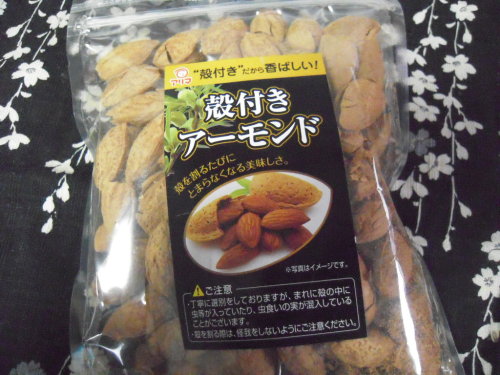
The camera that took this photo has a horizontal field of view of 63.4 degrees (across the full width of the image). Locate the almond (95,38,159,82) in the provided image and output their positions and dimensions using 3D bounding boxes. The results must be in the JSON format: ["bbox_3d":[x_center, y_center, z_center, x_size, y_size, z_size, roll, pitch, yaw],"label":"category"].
[{"bbox_3d":[-0.067,-0.072,0.223,0.038,0.016,0.018,-29,80,-4],"label":"almond"}]

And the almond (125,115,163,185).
[{"bbox_3d":[-0.054,-0.022,0.221,0.018,0.015,0.044,23,75,8],"label":"almond"}]

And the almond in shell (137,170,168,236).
[{"bbox_3d":[-0.047,0.009,0.215,0.019,0.015,0.036,10,74,4],"label":"almond in shell"}]

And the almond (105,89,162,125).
[{"bbox_3d":[-0.060,-0.045,0.216,0.035,0.016,0.015,-25,80,-3],"label":"almond"}]

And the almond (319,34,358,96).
[{"bbox_3d":[0.048,-0.066,0.217,0.021,0.016,0.037,-4,80,1],"label":"almond"}]

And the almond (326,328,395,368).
[{"bbox_3d":[0.054,0.077,0.192,0.032,0.017,0.017,-4,80,1],"label":"almond"}]

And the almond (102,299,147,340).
[{"bbox_3d":[-0.064,0.071,0.213,0.029,0.015,0.018,-27,75,-7],"label":"almond"}]

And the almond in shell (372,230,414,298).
[{"bbox_3d":[0.072,0.038,0.202,0.018,0.016,0.034,16,80,4],"label":"almond in shell"}]

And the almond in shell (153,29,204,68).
[{"bbox_3d":[-0.039,-0.077,0.223,0.034,0.017,0.020,-38,81,-6],"label":"almond in shell"}]

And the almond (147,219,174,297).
[{"bbox_3d":[-0.043,0.037,0.208,0.019,0.015,0.039,-2,73,0],"label":"almond"}]

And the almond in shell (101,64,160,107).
[{"bbox_3d":[-0.068,-0.058,0.232,0.038,0.013,0.017,-34,76,-9],"label":"almond in shell"}]

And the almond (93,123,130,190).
[{"bbox_3d":[-0.072,-0.017,0.212,0.017,0.016,0.036,12,80,3],"label":"almond"}]

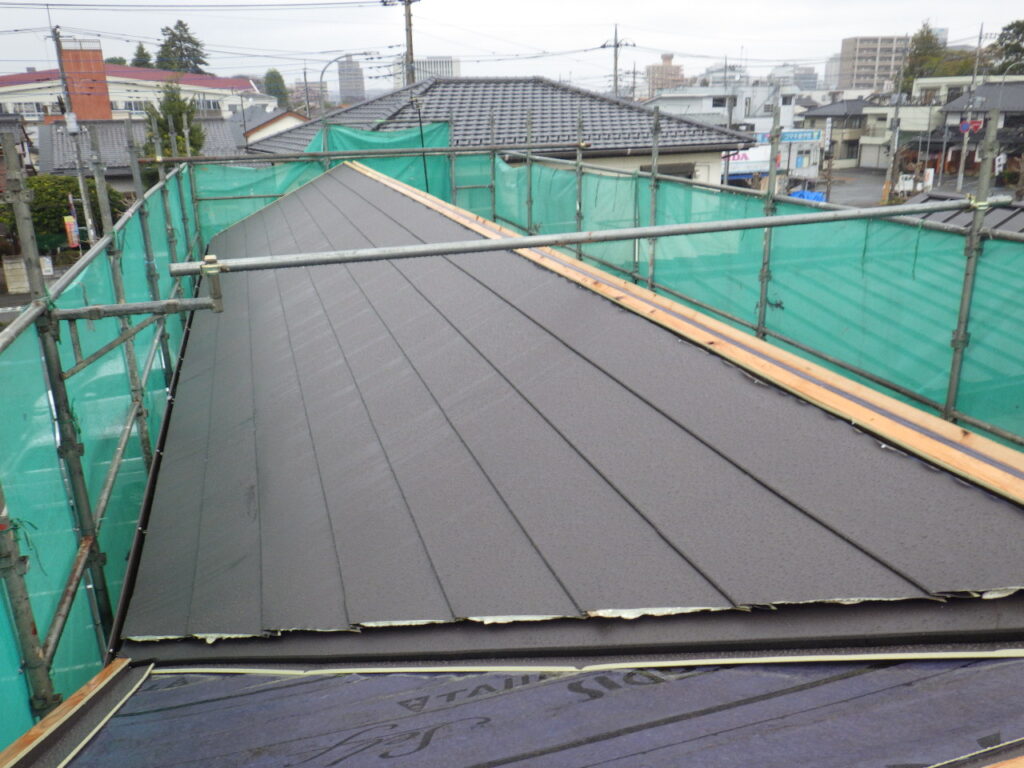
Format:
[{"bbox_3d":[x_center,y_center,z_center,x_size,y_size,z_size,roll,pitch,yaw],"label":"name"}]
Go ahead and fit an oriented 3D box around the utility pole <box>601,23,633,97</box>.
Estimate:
[{"bbox_3d":[8.516,-23.040,68.951,2.400,12.690,0.500,-1,18,0],"label":"utility pole"}]

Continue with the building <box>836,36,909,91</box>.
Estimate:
[{"bbox_3d":[127.538,-106.654,295.348,21.000,30.280,12.000,-2,18,-4],"label":"building"}]

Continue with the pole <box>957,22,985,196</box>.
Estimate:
[{"bbox_3d":[33.318,-19.819,60.073,0.450,11.530,0.450,-1,18,0],"label":"pole"}]

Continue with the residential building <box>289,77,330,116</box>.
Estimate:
[{"bbox_3d":[-117.496,-165.118,490.137,19.000,26.680,13.000,-5,18,-12],"label":"residential building"}]

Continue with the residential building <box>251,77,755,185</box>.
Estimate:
[{"bbox_3d":[-0.527,-3.870,22.126,10.857,8.243,8.092,-10,21,-25],"label":"residential building"}]

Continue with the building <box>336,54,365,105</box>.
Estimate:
[{"bbox_3d":[-133.920,-245.949,696.708,23.000,53.850,18.000,-4,18,-10],"label":"building"}]

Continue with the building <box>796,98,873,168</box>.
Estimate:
[{"bbox_3d":[36.534,-27.832,92.216,7.500,7.284,6.800,-11,21,-26],"label":"building"}]

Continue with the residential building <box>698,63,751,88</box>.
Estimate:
[{"bbox_3d":[55.249,-74.379,217.842,13.000,17.940,11.000,4,18,13],"label":"residential building"}]

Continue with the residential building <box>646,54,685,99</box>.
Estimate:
[{"bbox_3d":[90.341,-174.291,492.675,21.000,38.440,15.000,5,19,18],"label":"residential building"}]

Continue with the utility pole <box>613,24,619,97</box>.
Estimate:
[{"bbox_3d":[8.516,-23.040,68.951,0.320,12.690,0.320,-1,18,0],"label":"utility pole"}]

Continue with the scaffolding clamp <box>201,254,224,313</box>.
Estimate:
[{"bbox_3d":[-1.124,-0.377,3.120,0.075,0.205,0.075,-6,19,-15],"label":"scaffolding clamp"}]

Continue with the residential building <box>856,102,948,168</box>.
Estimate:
[{"bbox_3d":[43.456,-27.601,92.349,7.000,6.452,8.500,-16,24,-38],"label":"residential building"}]

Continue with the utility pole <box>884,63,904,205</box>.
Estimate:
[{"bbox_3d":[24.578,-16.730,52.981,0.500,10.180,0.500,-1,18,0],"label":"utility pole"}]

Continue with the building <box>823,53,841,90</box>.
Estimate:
[{"bbox_3d":[148.492,-136.285,377.369,12.500,25.898,12.500,-1,19,0],"label":"building"}]

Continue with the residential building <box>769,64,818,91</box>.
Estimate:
[{"bbox_3d":[84.512,-85.750,246.149,14.500,16.701,11.000,-1,19,0],"label":"residential building"}]

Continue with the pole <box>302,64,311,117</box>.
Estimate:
[{"bbox_3d":[-21.019,-26.642,85.830,0.350,11.673,0.350,-1,19,0],"label":"pole"}]

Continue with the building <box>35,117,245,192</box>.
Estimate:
[{"bbox_3d":[-23.820,-13.574,54.330,11.300,7.129,9.000,-10,20,-24],"label":"building"}]

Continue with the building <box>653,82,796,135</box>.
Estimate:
[{"bbox_3d":[19.343,-22.739,75.857,11.500,8.836,8.000,-9,20,-21],"label":"building"}]

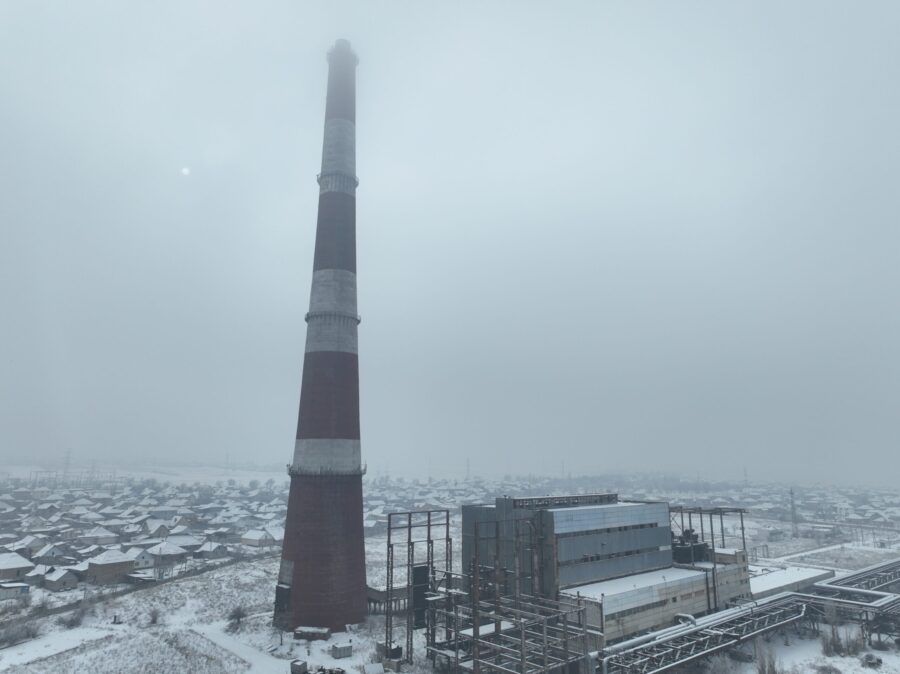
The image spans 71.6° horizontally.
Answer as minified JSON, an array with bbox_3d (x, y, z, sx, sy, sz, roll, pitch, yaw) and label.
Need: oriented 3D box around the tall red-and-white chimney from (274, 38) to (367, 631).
[{"bbox_3d":[-35.295,-9.510,189.557,25.000,180.500,25.000,0,-12,0],"label":"tall red-and-white chimney"}]

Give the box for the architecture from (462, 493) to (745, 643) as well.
[{"bbox_3d":[47.969,64.864,185.737,78.040,32.780,43.990,10,-15,-40],"label":"architecture"}]

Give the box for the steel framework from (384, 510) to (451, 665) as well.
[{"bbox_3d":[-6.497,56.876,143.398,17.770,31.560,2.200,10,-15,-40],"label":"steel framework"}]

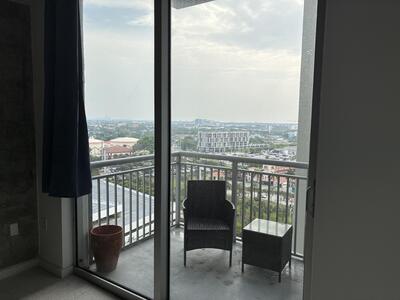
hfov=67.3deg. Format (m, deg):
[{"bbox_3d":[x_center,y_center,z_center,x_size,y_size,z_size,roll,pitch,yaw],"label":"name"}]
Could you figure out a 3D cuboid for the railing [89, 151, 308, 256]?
[{"bbox_3d":[0.012,0.692,3.258,1.885,1.102,1.555,5,6,35],"label":"railing"}]

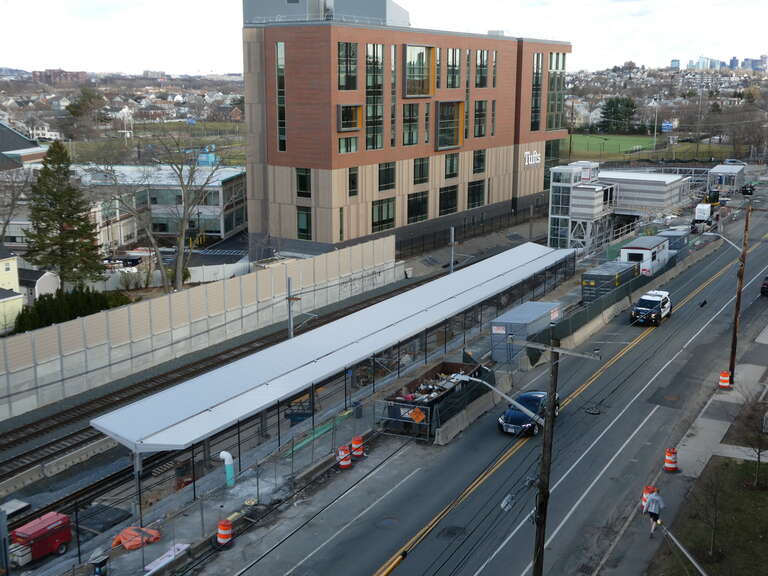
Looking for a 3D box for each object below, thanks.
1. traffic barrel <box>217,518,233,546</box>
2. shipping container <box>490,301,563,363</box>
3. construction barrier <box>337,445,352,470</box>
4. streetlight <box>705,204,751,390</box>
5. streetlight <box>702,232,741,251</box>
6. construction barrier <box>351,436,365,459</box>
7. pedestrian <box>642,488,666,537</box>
[{"bbox_3d":[-6.186,9.467,34.429,0.600,0.980,0.600,0,13,0],"label":"traffic barrel"},{"bbox_3d":[9.302,2.843,57.517,2.440,2.590,6.060,8,15,29],"label":"shipping container"},{"bbox_3d":[-1.803,7.788,40.729,0.580,1.000,0.580,8,15,29],"label":"construction barrier"},{"bbox_3d":[19.685,0.339,51.875,2.500,10.750,0.400,9,16,32],"label":"streetlight"},{"bbox_3d":[19.511,-2.635,51.302,2.200,1.100,0.300,9,16,32],"label":"streetlight"},{"bbox_3d":[-1.256,7.594,42.524,0.600,0.980,0.600,0,13,0],"label":"construction barrier"},{"bbox_3d":[10.438,8.754,34.375,0.600,1.780,0.850,8,15,29],"label":"pedestrian"}]

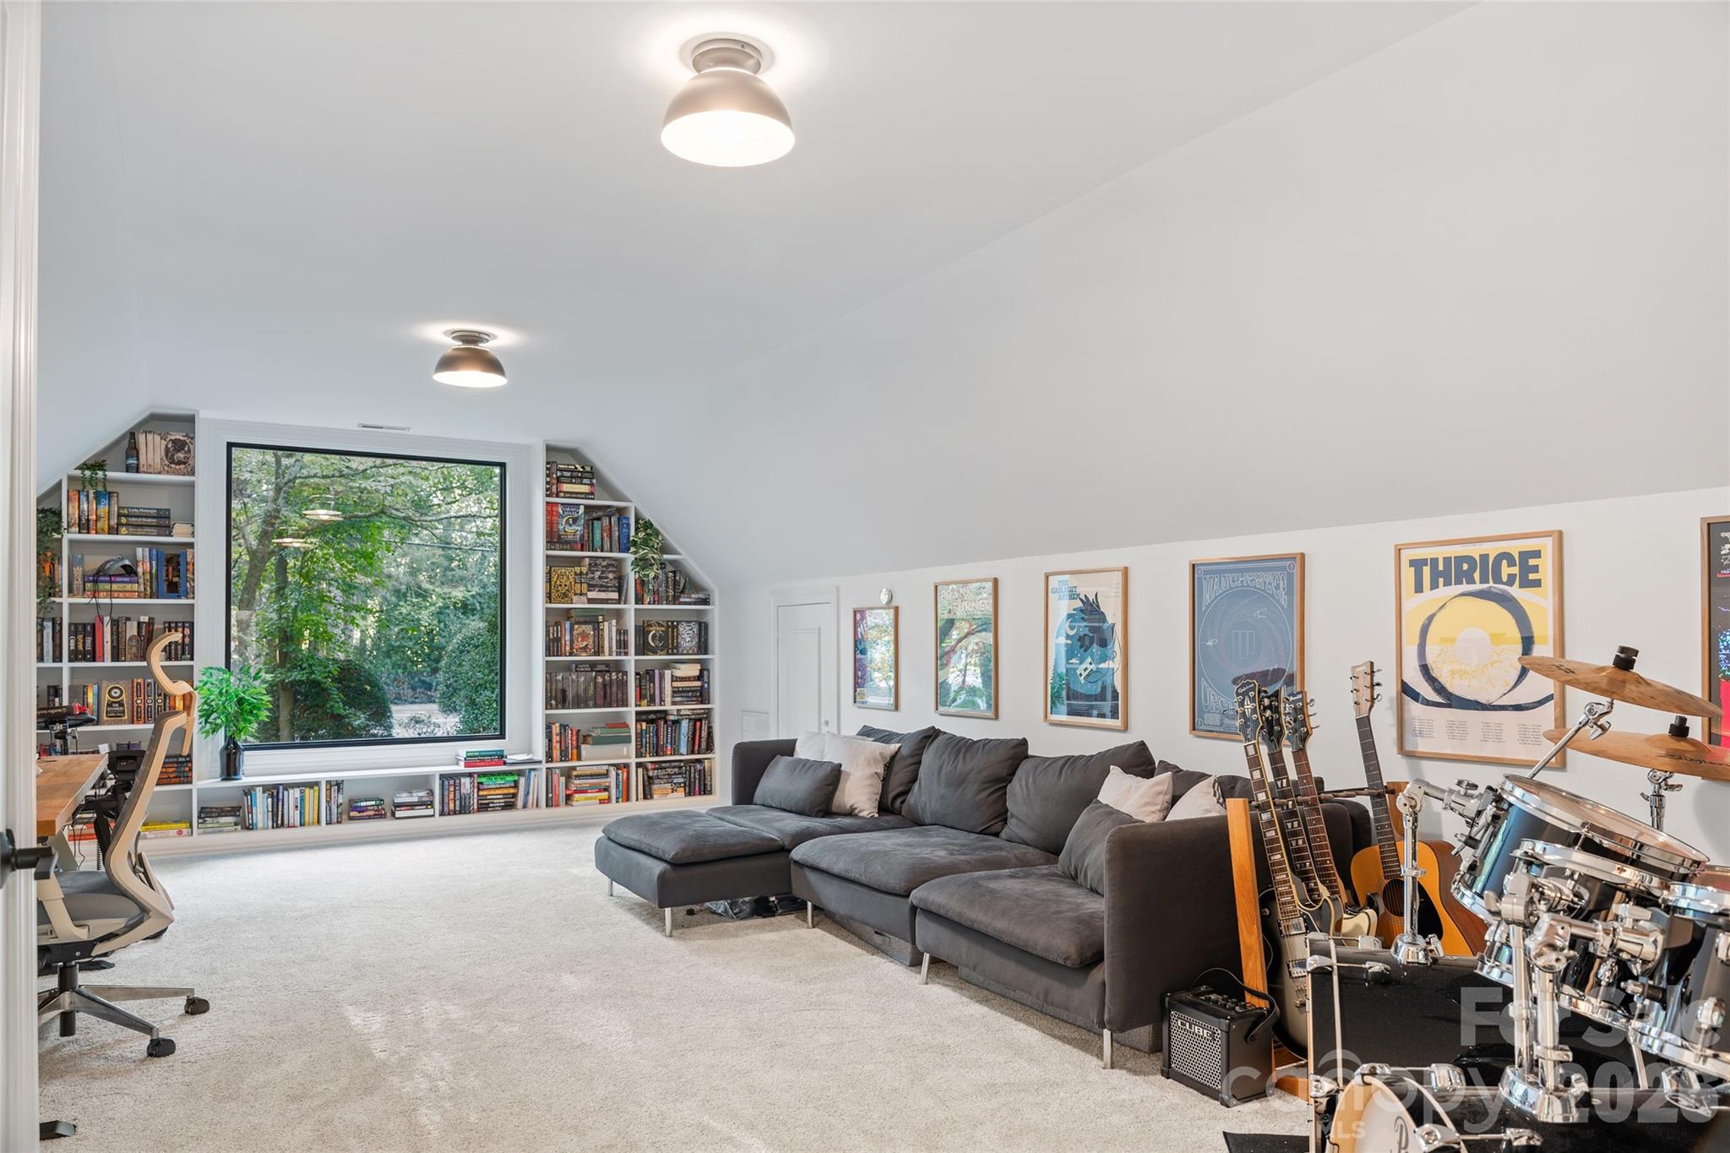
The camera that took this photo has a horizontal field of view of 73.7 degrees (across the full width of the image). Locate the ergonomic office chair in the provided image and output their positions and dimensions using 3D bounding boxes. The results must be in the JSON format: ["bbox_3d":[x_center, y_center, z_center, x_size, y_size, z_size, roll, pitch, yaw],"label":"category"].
[{"bbox_3d":[-2.439,0.804,3.535,0.730,1.260,0.680,1,-2,-30],"label":"ergonomic office chair"}]

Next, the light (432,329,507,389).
[{"bbox_3d":[-1.645,-0.914,4.800,0.290,0.187,0.290,1,-2,-30],"label":"light"}]

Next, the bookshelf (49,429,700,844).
[{"bbox_3d":[-2.994,0.357,7.233,4.350,2.550,0.300,1,-3,-30],"label":"bookshelf"}]

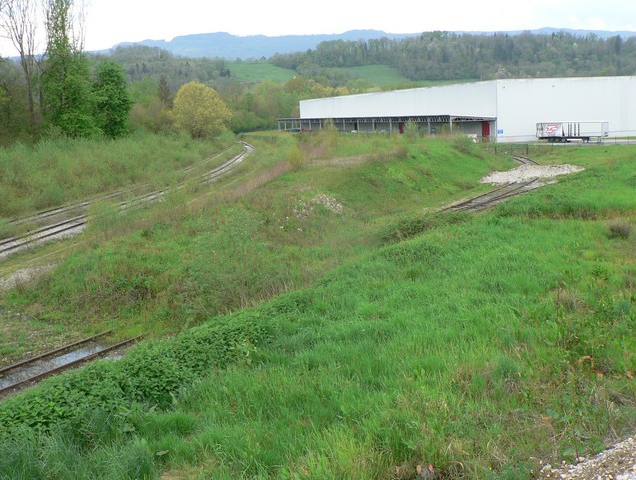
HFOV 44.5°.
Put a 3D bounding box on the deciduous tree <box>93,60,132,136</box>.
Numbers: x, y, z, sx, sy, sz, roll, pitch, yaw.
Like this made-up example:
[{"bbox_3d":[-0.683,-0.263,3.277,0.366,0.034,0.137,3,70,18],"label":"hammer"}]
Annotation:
[{"bbox_3d":[-47.637,-32.453,180.000,9.272,19.240,9.272,-2,9,0],"label":"deciduous tree"}]

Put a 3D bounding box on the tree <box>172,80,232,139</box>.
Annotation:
[{"bbox_3d":[-32.707,-36.357,218.000,16.283,16.845,16.283,-2,9,0],"label":"tree"}]

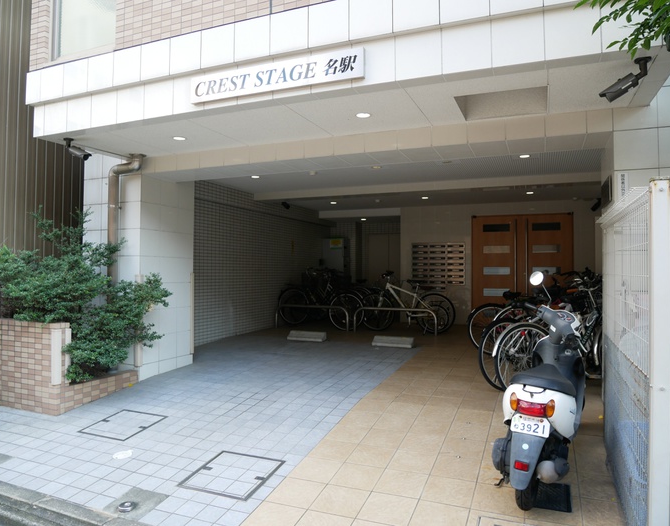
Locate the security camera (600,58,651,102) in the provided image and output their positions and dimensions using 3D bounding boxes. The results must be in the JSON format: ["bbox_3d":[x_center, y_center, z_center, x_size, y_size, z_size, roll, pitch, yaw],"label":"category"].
[{"bbox_3d":[1.723,-1.077,2.865,0.260,0.220,0.100,-7,-4,26],"label":"security camera"}]

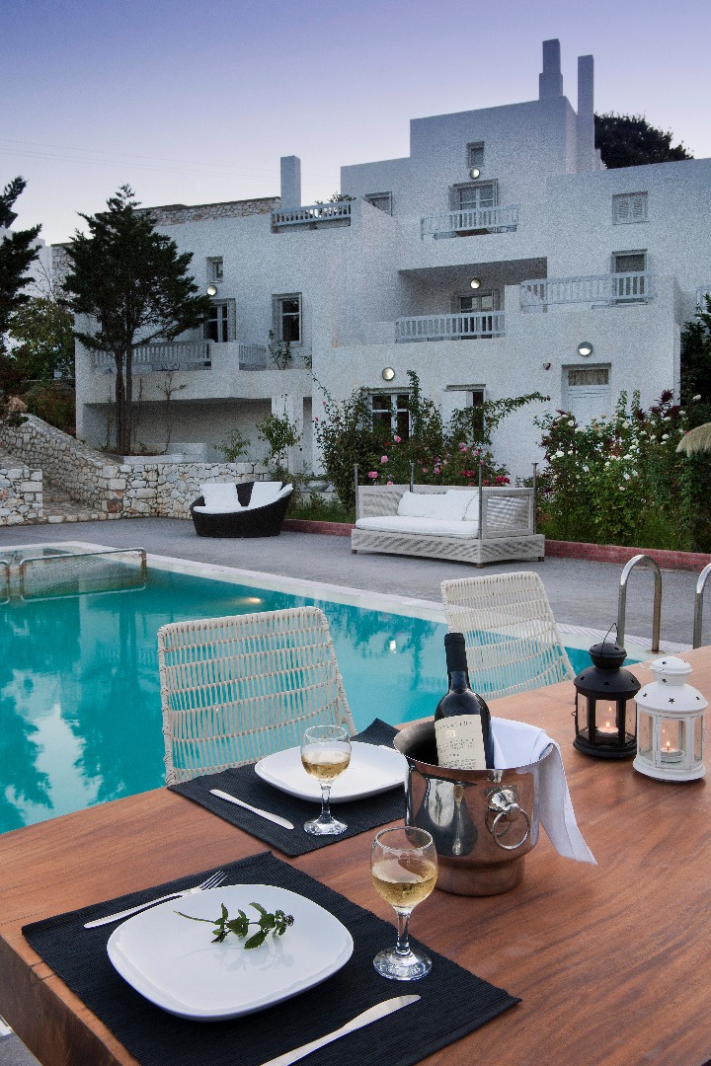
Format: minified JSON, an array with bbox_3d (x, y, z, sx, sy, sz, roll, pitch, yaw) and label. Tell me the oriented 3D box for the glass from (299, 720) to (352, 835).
[{"bbox_3d":[-0.046,0.387,1.485,0.079,0.150,0.079,0,5,0],"label":"glass"}]

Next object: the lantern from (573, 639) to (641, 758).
[{"bbox_3d":[0.499,0.318,1.867,0.133,0.213,0.133,1,6,14],"label":"lantern"}]

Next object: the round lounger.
[{"bbox_3d":[-1.680,-0.377,13.977,1.520,0.810,1.060,4,6,33],"label":"round lounger"}]

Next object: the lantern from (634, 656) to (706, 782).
[{"bbox_3d":[0.580,0.333,1.739,0.134,0.210,0.134,2,6,20],"label":"lantern"}]

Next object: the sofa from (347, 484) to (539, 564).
[{"bbox_3d":[1.075,-0.161,11.270,1.050,0.890,2.060,-5,7,-42],"label":"sofa"}]

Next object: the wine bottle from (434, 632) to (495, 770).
[{"bbox_3d":[0.157,0.293,1.328,0.076,0.300,0.076,-9,-5,31],"label":"wine bottle"}]

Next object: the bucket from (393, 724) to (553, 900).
[{"bbox_3d":[0.165,0.383,1.317,0.222,0.190,0.240,0,5,0],"label":"bucket"}]

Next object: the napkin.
[{"bbox_3d":[0.262,0.358,1.320,0.130,0.185,0.120,3,6,30],"label":"napkin"}]

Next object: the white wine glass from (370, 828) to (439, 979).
[{"bbox_3d":[0.055,0.425,1.091,0.076,0.149,0.076,0,5,0],"label":"white wine glass"}]

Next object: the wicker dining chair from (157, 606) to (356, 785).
[{"bbox_3d":[-0.118,0.691,2.492,0.570,0.855,0.600,-4,7,-37],"label":"wicker dining chair"}]

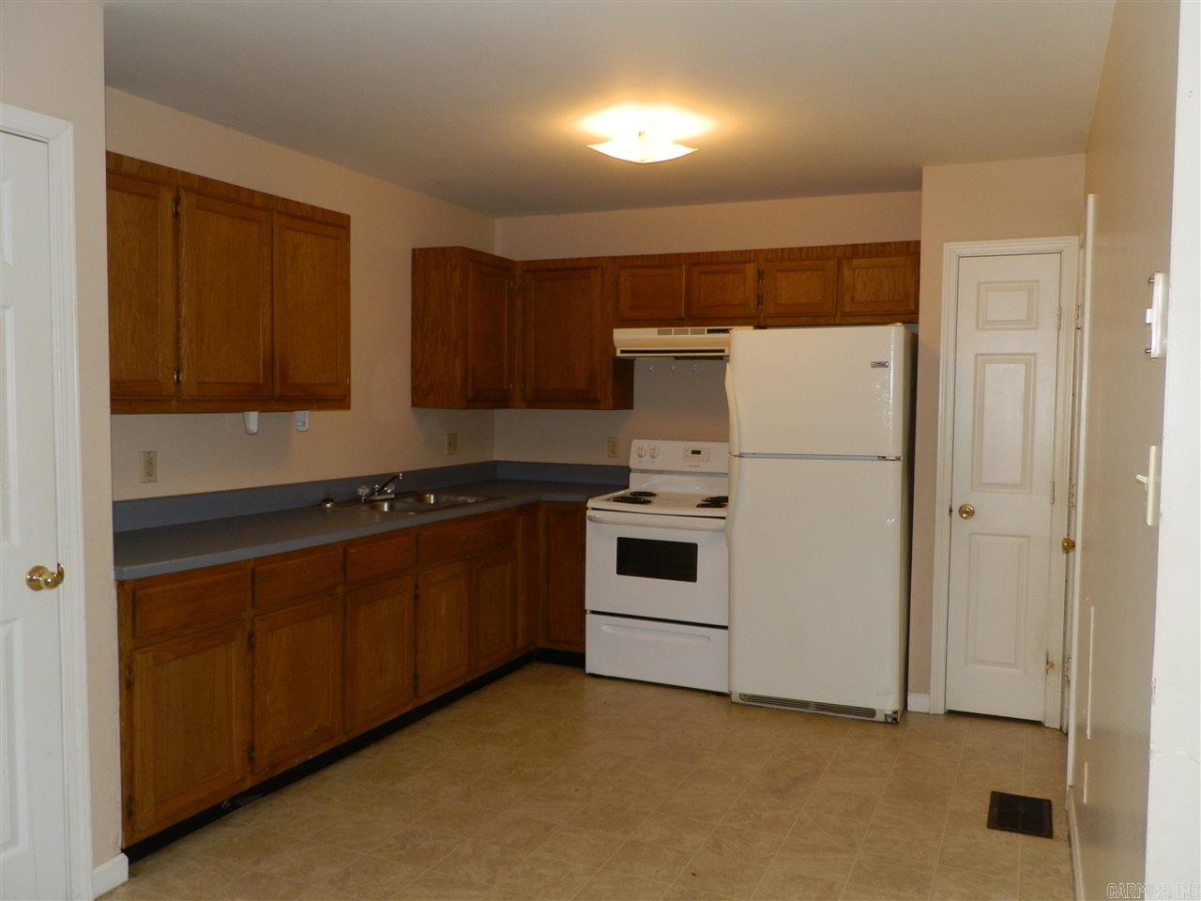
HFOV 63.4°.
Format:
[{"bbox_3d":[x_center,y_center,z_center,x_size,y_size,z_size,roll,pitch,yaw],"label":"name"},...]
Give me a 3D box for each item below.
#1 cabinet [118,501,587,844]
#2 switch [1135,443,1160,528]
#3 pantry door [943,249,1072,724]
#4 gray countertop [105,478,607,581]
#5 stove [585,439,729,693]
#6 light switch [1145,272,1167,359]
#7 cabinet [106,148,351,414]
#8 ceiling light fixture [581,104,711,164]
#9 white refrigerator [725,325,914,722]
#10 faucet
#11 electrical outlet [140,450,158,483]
[{"bbox_3d":[-0.839,0.730,4.161,0.910,0.880,3.040,2,3,24],"label":"cabinet"},{"bbox_3d":[0.757,0.048,1.351,0.024,0.114,0.072,2,3,24],"label":"switch"},{"bbox_3d":[1.758,0.164,4.251,0.405,2.020,0.045,2,3,24],"label":"pantry door"},{"bbox_3d":[-0.835,0.274,4.125,0.920,0.045,3.060,2,3,24],"label":"gray countertop"},{"bbox_3d":[0.412,0.555,4.874,0.760,1.175,0.670,2,3,24],"label":"stove"},{"bbox_3d":[0.742,-0.184,1.303,0.026,0.116,0.072,2,3,24],"label":"light switch"},{"bbox_3d":[-1.445,-0.535,3.457,0.320,0.790,1.350,2,3,24],"label":"cabinet"},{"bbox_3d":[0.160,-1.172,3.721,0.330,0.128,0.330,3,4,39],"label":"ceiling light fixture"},{"bbox_3d":[1.064,0.309,4.514,0.755,1.712,0.740,2,3,24],"label":"white refrigerator"},{"bbox_3d":[-0.963,0.162,4.476,0.210,0.140,0.200,2,3,24],"label":"faucet"},{"bbox_3d":[-1.620,0.060,3.491,0.010,0.116,0.072,2,3,24],"label":"electrical outlet"}]

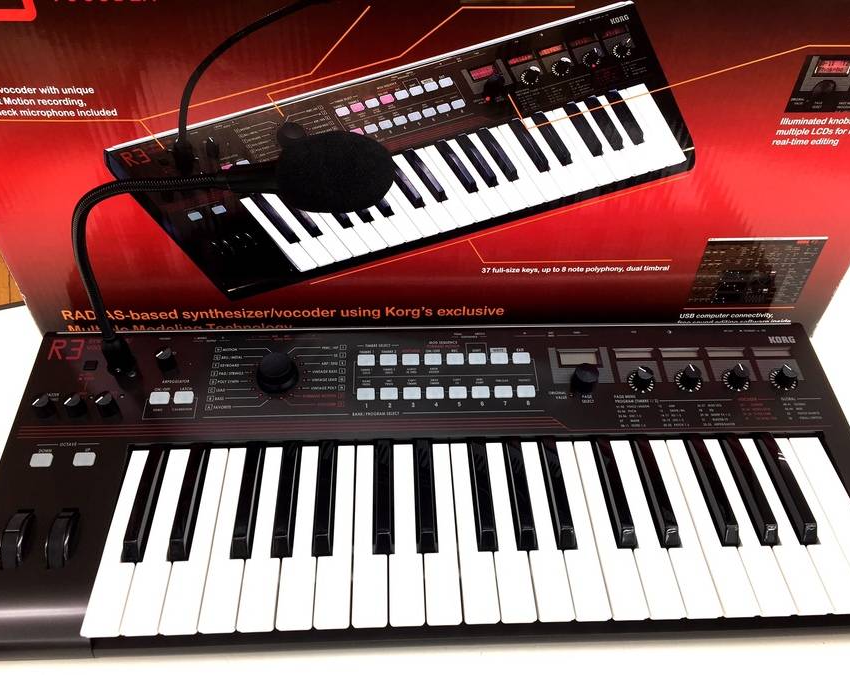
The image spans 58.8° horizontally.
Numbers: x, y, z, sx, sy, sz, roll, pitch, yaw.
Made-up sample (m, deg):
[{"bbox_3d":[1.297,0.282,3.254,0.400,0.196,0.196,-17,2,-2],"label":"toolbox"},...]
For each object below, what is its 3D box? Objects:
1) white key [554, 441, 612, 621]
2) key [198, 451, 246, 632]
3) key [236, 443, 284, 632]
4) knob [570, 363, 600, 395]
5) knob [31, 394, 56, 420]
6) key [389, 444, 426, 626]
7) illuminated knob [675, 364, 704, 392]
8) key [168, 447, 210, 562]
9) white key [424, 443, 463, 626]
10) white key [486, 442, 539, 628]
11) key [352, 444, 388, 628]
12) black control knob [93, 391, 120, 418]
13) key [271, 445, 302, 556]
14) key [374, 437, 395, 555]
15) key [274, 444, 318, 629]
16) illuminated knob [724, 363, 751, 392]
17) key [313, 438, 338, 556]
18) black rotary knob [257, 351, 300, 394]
[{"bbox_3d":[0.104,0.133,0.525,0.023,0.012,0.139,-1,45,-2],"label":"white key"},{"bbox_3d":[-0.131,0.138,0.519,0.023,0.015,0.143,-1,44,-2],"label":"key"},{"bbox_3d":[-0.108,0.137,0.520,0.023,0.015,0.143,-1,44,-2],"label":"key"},{"bbox_3d":[0.126,0.031,0.593,0.019,0.015,0.019,-1,51,-2],"label":"knob"},{"bbox_3d":[-0.285,0.051,0.563,0.013,0.013,0.013,1,45,-1],"label":"knob"},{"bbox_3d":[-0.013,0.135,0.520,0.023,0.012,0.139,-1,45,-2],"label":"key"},{"bbox_3d":[0.211,0.031,0.596,0.021,0.014,0.021,-1,51,-2],"label":"illuminated knob"},{"bbox_3d":[-0.164,0.112,0.524,0.014,0.013,0.088,-1,45,-2],"label":"key"},{"bbox_3d":[0.010,0.135,0.524,0.023,0.015,0.143,-1,44,-2],"label":"white key"},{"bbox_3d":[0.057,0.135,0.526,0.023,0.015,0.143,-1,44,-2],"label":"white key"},{"bbox_3d":[-0.037,0.135,0.521,0.022,0.014,0.141,-1,45,-2],"label":"key"},{"bbox_3d":[-0.240,0.051,0.571,0.013,0.015,0.013,-1,49,-2],"label":"black control knob"},{"bbox_3d":[-0.096,0.111,0.528,0.013,0.012,0.089,-1,45,-2],"label":"key"},{"bbox_3d":[-0.029,0.110,0.531,0.014,0.013,0.090,-1,44,-2],"label":"key"},{"bbox_3d":[-0.084,0.136,0.519,0.022,0.014,0.141,-1,45,-2],"label":"key"},{"bbox_3d":[0.250,0.031,0.597,0.021,0.014,0.021,-1,51,-2],"label":"illuminated knob"},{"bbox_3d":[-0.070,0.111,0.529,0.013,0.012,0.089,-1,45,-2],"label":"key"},{"bbox_3d":[-0.116,0.026,0.591,0.034,0.017,0.034,-1,51,-2],"label":"black rotary knob"}]

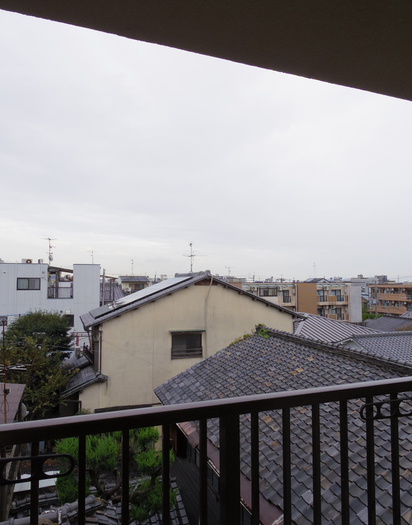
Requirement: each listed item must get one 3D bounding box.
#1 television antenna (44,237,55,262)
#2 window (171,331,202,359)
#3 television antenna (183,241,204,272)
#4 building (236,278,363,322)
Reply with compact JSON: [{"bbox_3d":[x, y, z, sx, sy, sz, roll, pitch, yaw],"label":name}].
[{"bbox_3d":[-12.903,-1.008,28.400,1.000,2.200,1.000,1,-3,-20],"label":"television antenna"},{"bbox_3d":[-0.818,3.701,15.200,1.390,1.200,0.200,1,-3,-20],"label":"window"},{"bbox_3d":[-0.658,-0.228,17.400,1.150,1.500,1.000,1,-3,-20],"label":"television antenna"},{"bbox_3d":[12.545,7.437,54.689,21.954,8.200,9.500,1,-3,-17],"label":"building"}]

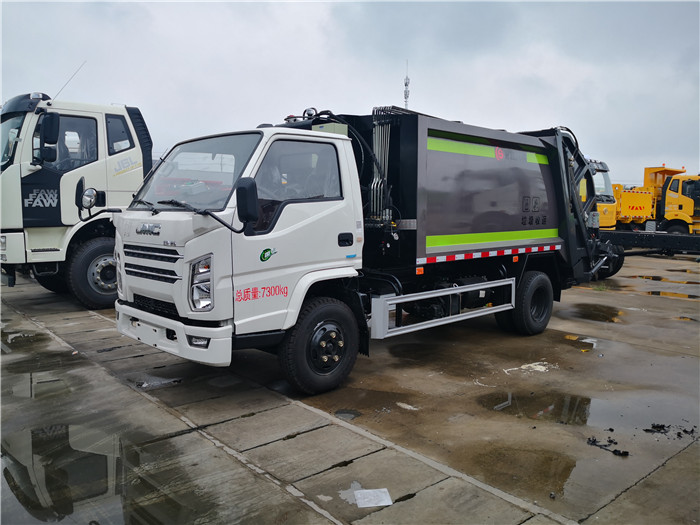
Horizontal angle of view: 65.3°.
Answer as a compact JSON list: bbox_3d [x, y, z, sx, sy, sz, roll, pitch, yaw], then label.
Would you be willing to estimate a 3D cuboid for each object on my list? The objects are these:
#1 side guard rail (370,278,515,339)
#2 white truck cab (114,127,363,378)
[{"bbox_3d":[1.008,0.411,5.475,2.237,0.354,0.149,-5,7,-43],"label":"side guard rail"},{"bbox_3d":[-1.027,-0.206,4.766,1.525,1.742,1.752,-5,7,-43],"label":"white truck cab"}]

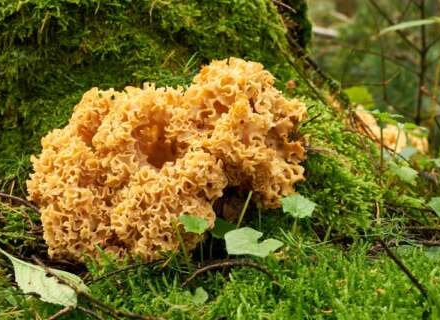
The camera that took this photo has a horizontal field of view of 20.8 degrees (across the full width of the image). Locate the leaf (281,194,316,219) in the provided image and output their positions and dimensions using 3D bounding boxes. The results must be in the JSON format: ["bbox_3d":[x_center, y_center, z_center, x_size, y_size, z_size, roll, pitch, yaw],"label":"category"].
[{"bbox_3d":[0.076,0.045,1.170,0.035,0.006,0.030,0,41,0],"label":"leaf"}]

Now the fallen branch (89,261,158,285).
[{"bbox_3d":[-0.090,0.102,1.090,0.066,0.012,0.008,-9,16,-35],"label":"fallen branch"}]

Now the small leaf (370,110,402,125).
[{"bbox_3d":[0.197,-0.050,1.420,0.036,0.007,0.032,0,21,0],"label":"small leaf"}]

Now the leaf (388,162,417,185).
[{"bbox_3d":[0.211,0.015,1.380,0.035,0.006,0.030,0,43,0],"label":"leaf"}]

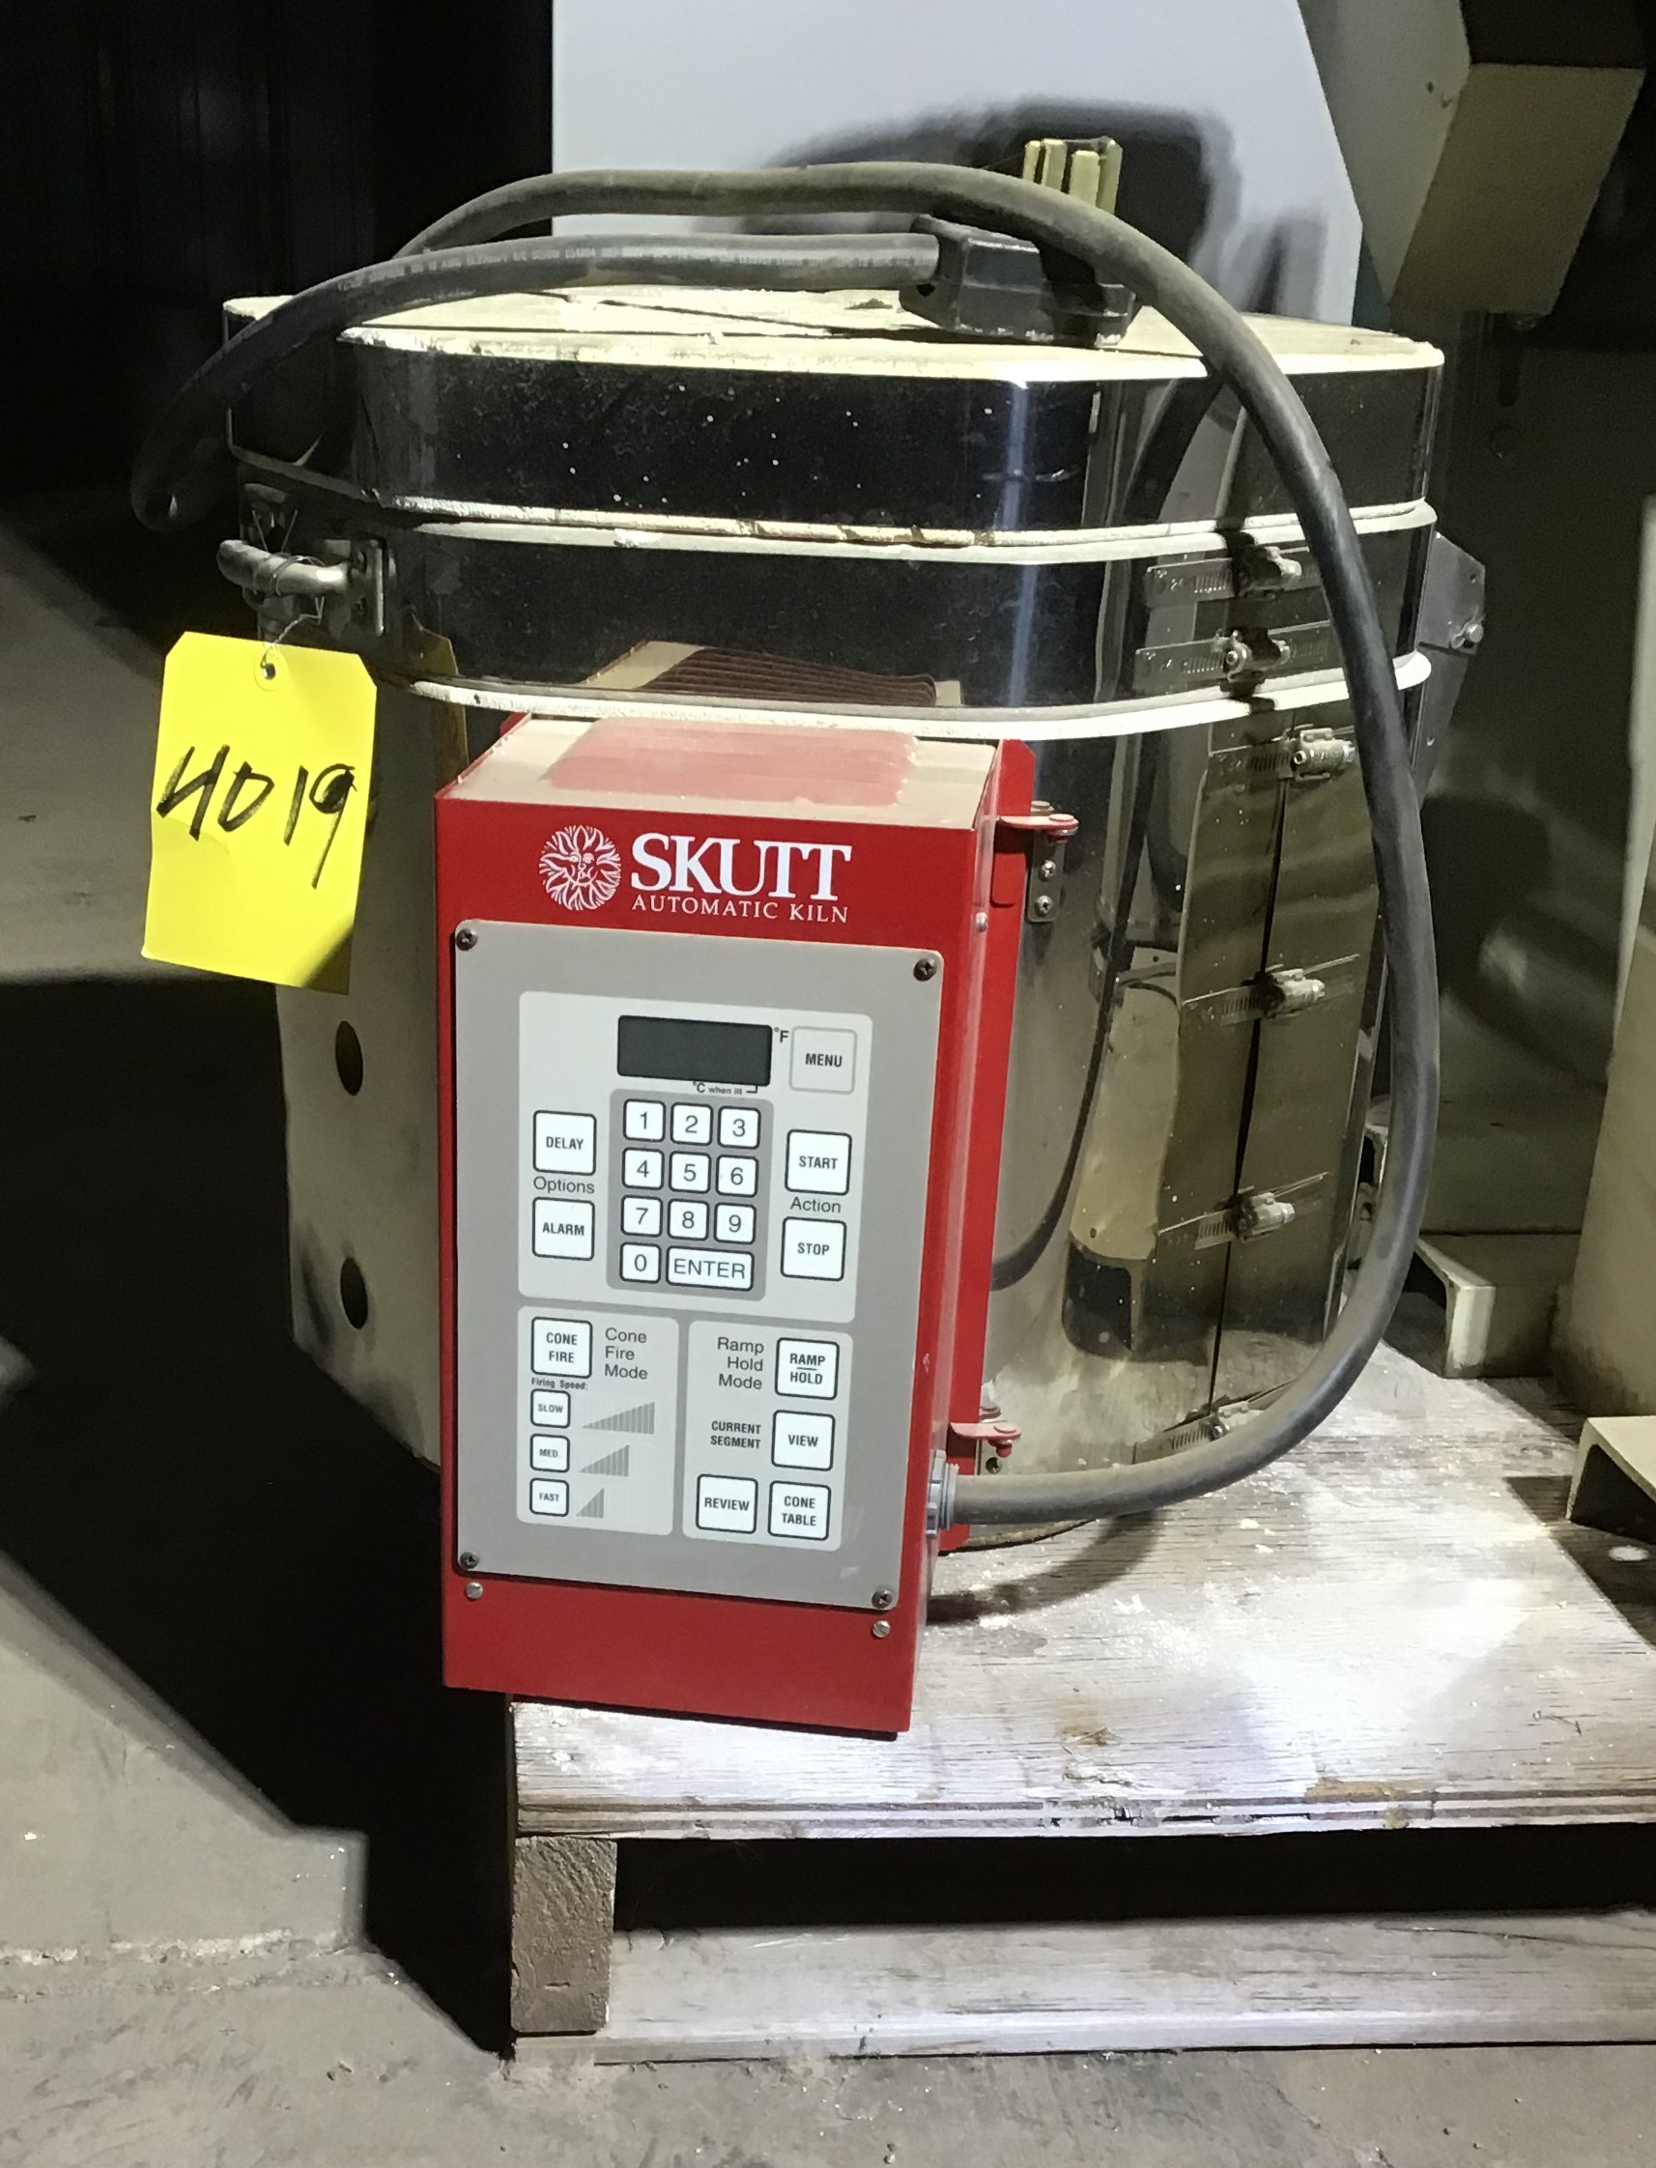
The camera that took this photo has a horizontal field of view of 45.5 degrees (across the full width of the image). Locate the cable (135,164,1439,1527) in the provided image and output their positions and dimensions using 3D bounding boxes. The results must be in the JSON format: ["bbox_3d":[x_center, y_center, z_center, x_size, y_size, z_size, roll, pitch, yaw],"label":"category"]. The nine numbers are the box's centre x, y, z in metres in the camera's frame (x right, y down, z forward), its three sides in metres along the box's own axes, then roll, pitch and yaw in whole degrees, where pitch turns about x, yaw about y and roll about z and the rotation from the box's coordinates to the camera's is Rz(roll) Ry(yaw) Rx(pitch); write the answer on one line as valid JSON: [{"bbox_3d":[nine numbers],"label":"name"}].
[{"bbox_3d":[-0.025,-0.119,0.847,0.575,0.504,0.319,4,23,6],"label":"cable"}]

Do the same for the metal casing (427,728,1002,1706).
[{"bbox_3d":[-0.040,0.055,0.755,0.177,0.352,0.124,4,23,6],"label":"metal casing"}]

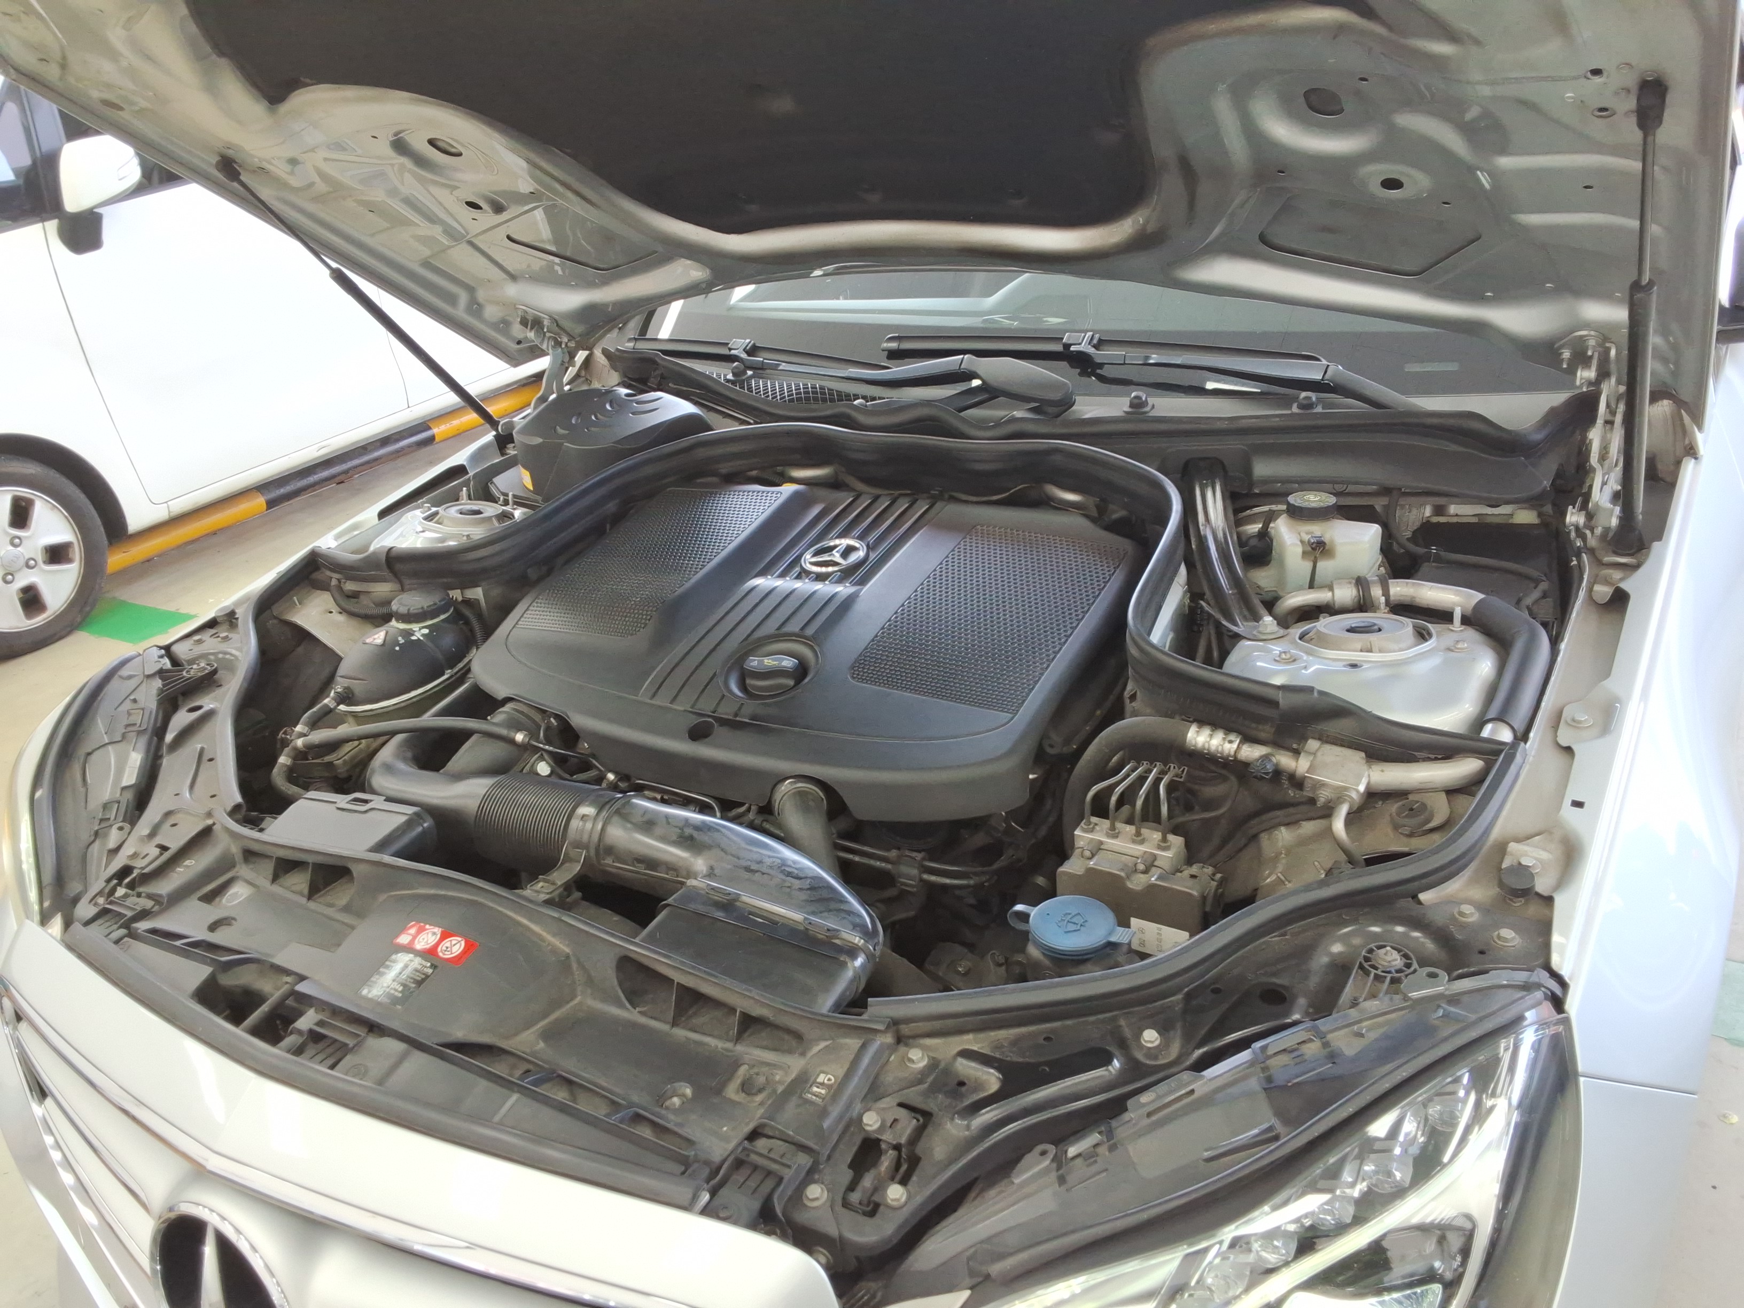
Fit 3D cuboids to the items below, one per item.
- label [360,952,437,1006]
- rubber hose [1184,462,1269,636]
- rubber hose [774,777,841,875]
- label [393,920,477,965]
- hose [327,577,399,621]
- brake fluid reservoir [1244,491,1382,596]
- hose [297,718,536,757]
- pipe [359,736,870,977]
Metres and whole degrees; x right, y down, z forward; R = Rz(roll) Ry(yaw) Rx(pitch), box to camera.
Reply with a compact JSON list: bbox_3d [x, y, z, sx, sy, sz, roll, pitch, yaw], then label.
[{"bbox_3d":[-0.378,0.259,1.124,0.050,0.002,0.046,10,40,30],"label":"label"},{"bbox_3d":[0.374,-0.120,1.491,0.065,0.080,0.340,-3,25,8],"label":"rubber hose"},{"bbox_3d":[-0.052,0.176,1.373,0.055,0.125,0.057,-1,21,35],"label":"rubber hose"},{"bbox_3d":[-0.355,0.236,1.150,0.078,0.002,0.025,10,40,30],"label":"label"},{"bbox_3d":[-0.662,-0.076,1.849,0.100,0.052,0.035,10,29,30],"label":"hose"},{"bbox_3d":[0.470,-0.110,1.501,0.135,0.118,0.095,10,29,30],"label":"brake fluid reservoir"},{"bbox_3d":[-0.489,0.084,1.503,0.260,0.037,0.022,-2,26,10],"label":"hose"},{"bbox_3d":[-0.253,0.183,1.304,0.680,0.115,0.195,13,31,35],"label":"pipe"}]

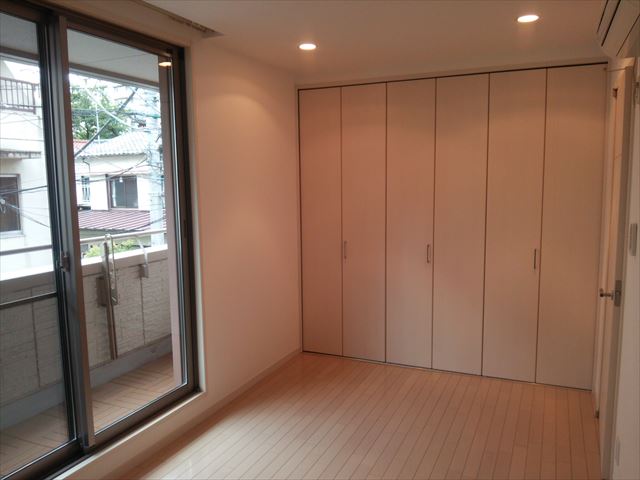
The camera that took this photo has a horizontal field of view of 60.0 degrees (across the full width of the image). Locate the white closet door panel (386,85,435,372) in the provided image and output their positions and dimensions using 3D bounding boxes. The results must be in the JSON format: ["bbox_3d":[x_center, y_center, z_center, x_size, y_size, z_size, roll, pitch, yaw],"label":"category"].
[{"bbox_3d":[0.732,-0.105,4.462,0.389,2.300,0.040,2,7,23],"label":"white closet door panel"}]

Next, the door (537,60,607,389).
[{"bbox_3d":[1.805,-0.065,4.010,0.389,2.300,0.040,2,7,23],"label":"door"}]

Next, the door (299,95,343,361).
[{"bbox_3d":[0.016,-0.132,4.763,0.389,2.300,0.040,2,7,23],"label":"door"}]

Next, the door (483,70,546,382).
[{"bbox_3d":[1.447,-0.079,4.161,0.389,2.300,0.040,2,7,23],"label":"door"}]

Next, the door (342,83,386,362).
[{"bbox_3d":[0.373,-0.119,4.613,0.389,2.300,0.040,2,7,23],"label":"door"}]

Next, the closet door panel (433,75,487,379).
[{"bbox_3d":[1.089,-0.092,4.311,0.389,2.300,0.040,2,7,23],"label":"closet door panel"}]

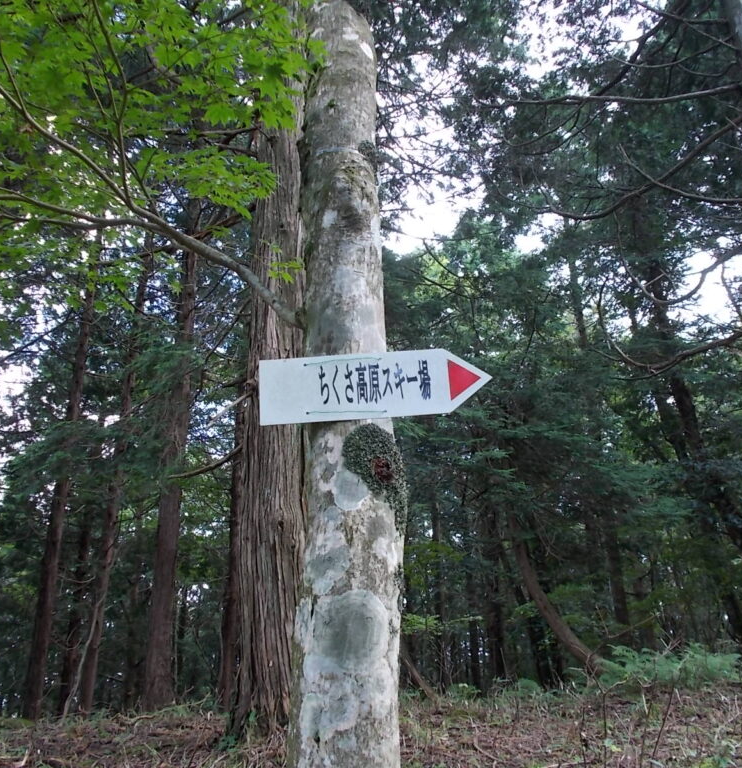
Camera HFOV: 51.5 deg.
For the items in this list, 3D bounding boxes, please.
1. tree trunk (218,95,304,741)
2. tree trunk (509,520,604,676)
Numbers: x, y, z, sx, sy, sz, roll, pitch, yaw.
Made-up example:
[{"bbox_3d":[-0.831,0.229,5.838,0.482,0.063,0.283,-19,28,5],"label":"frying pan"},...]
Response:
[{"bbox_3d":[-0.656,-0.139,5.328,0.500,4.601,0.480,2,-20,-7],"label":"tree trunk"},{"bbox_3d":[2.130,2.420,8.850,1.070,1.730,0.400,-1,-21,0],"label":"tree trunk"}]

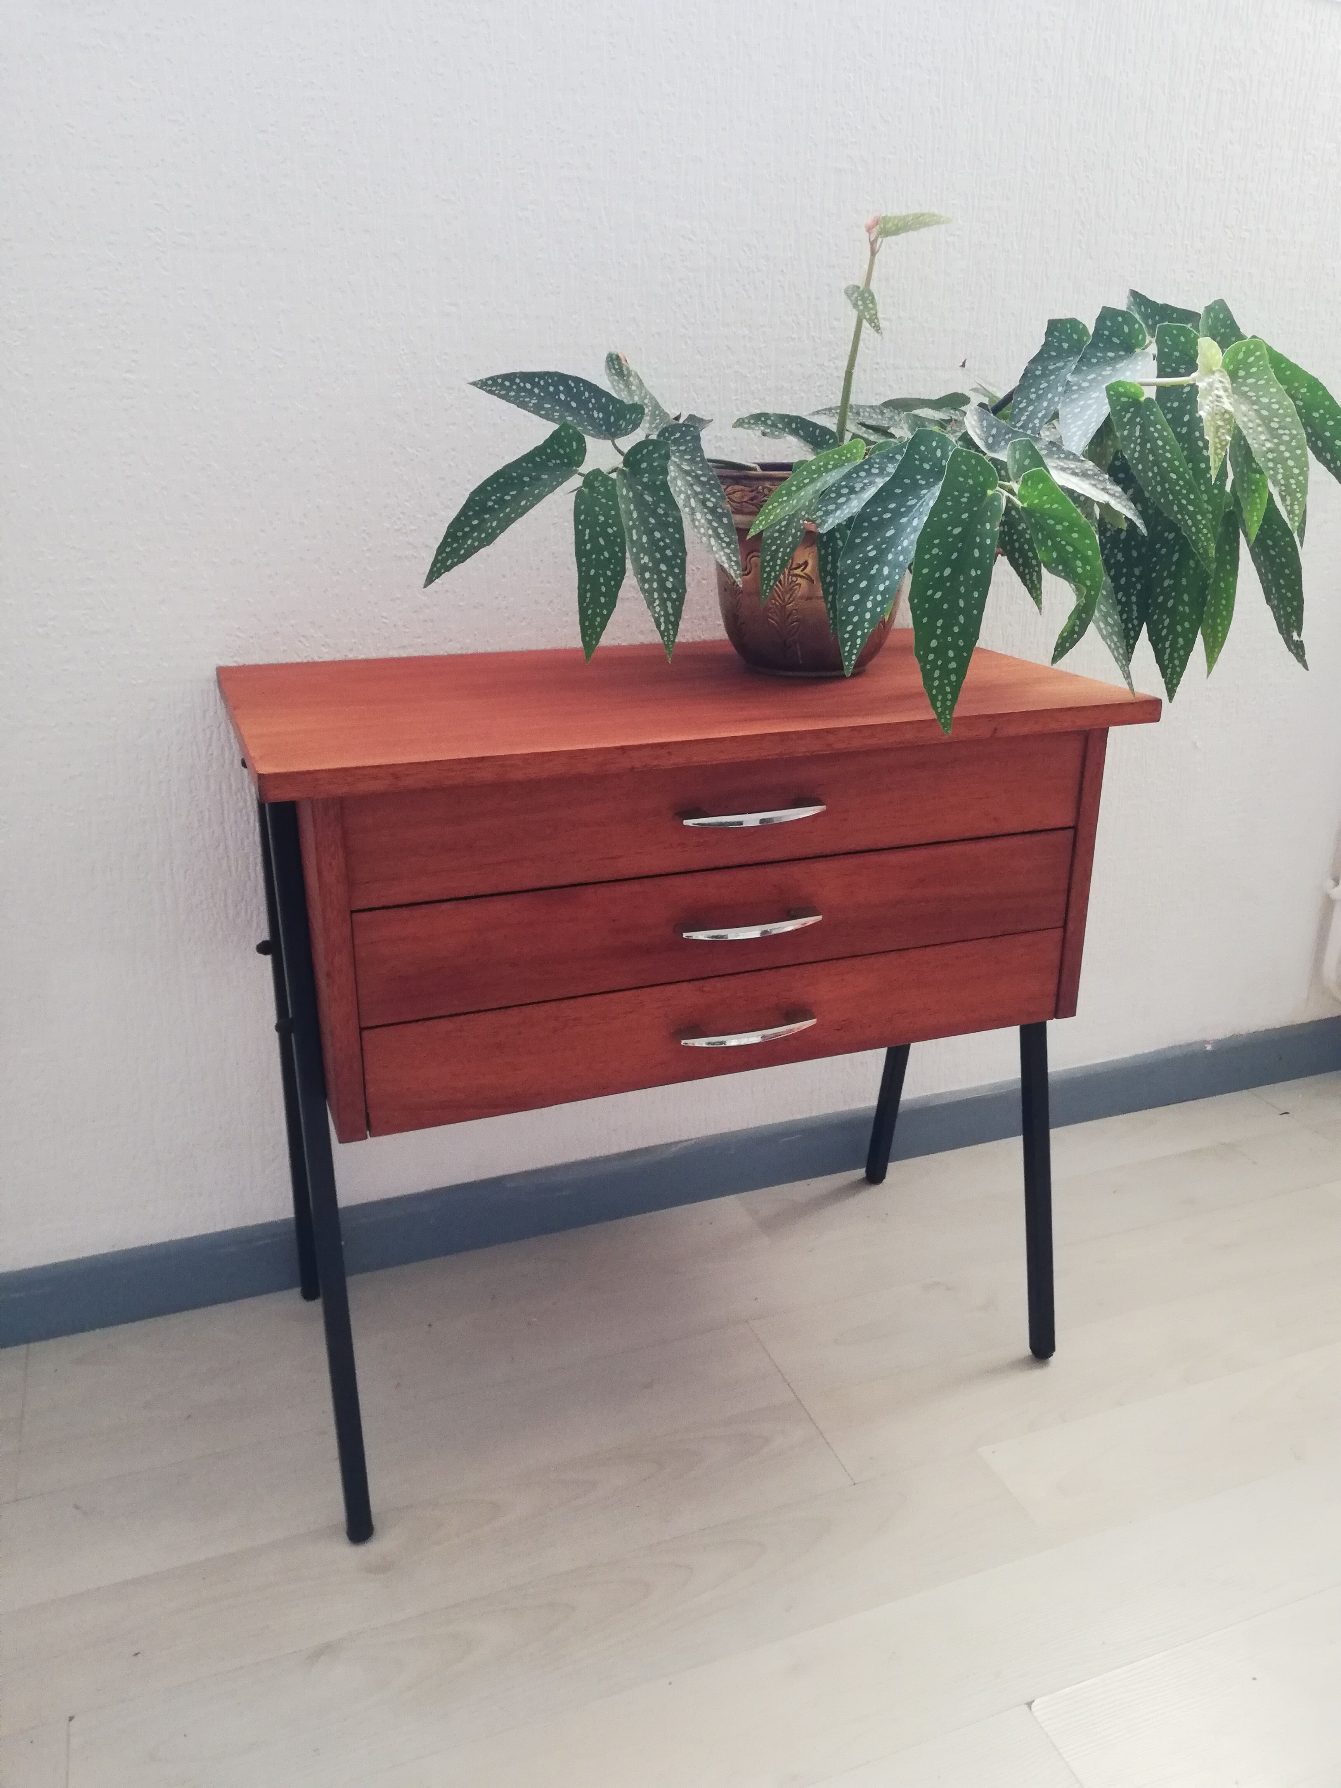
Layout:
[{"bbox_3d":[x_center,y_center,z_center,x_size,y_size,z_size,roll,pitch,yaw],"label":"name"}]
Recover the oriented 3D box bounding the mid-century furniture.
[{"bbox_3d":[-0.002,0.109,1.058,0.595,0.553,0.338,-7,21,-20],"label":"mid-century furniture"}]

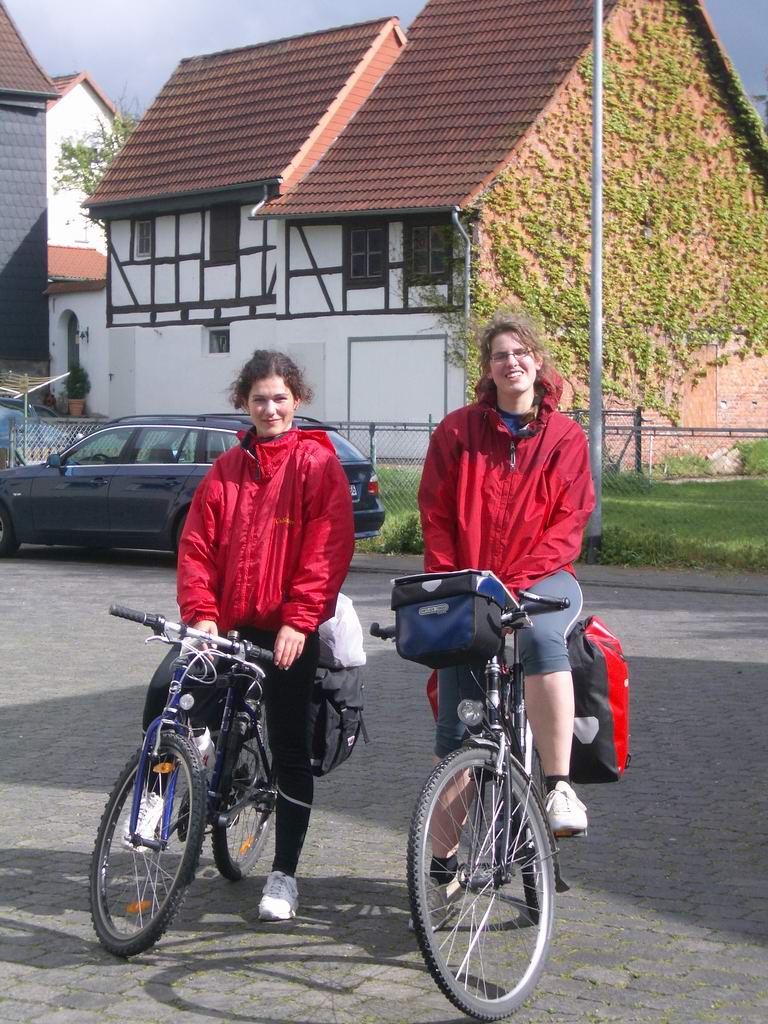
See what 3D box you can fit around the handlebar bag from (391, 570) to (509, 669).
[{"bbox_3d":[0.167,0.275,5.650,0.250,0.225,0.180,-8,-11,32],"label":"handlebar bag"}]

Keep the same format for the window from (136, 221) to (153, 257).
[{"bbox_3d":[-4.748,-5.403,43.400,0.120,0.720,0.520,-2,4,-41],"label":"window"}]

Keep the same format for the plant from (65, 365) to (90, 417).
[{"bbox_3d":[-6.021,-2.387,43.000,0.510,1.020,0.510,0,3,0],"label":"plant"}]

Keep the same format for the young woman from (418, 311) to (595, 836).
[{"bbox_3d":[0.353,0.338,6.250,0.540,1.800,0.660,0,3,7],"label":"young woman"}]

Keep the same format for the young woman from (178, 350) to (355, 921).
[{"bbox_3d":[-0.383,0.370,6.620,0.600,1.710,0.560,0,3,7],"label":"young woman"}]

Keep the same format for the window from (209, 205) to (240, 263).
[{"bbox_3d":[-3.009,-5.255,41.300,0.120,1.020,0.970,-2,4,-41],"label":"window"}]

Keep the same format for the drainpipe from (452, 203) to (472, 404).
[{"bbox_3d":[1.287,-2.918,36.600,0.110,4.400,0.380,3,4,44],"label":"drainpipe"}]

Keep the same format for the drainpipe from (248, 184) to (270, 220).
[{"bbox_3d":[-2.286,-5.684,40.200,0.420,0.680,0.140,-2,4,-41],"label":"drainpipe"}]

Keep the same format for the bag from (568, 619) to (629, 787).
[{"bbox_3d":[0.637,0.558,6.660,0.200,0.470,0.320,1,3,12],"label":"bag"}]

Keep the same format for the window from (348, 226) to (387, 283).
[{"bbox_3d":[-0.289,-4.535,38.400,0.880,0.970,0.130,3,4,44],"label":"window"}]

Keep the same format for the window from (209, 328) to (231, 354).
[{"bbox_3d":[-3.119,-3.232,41.500,0.120,0.480,0.630,-2,4,-41],"label":"window"}]

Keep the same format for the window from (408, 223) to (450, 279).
[{"bbox_3d":[0.777,-4.451,37.400,0.920,0.900,0.130,3,4,44],"label":"window"}]

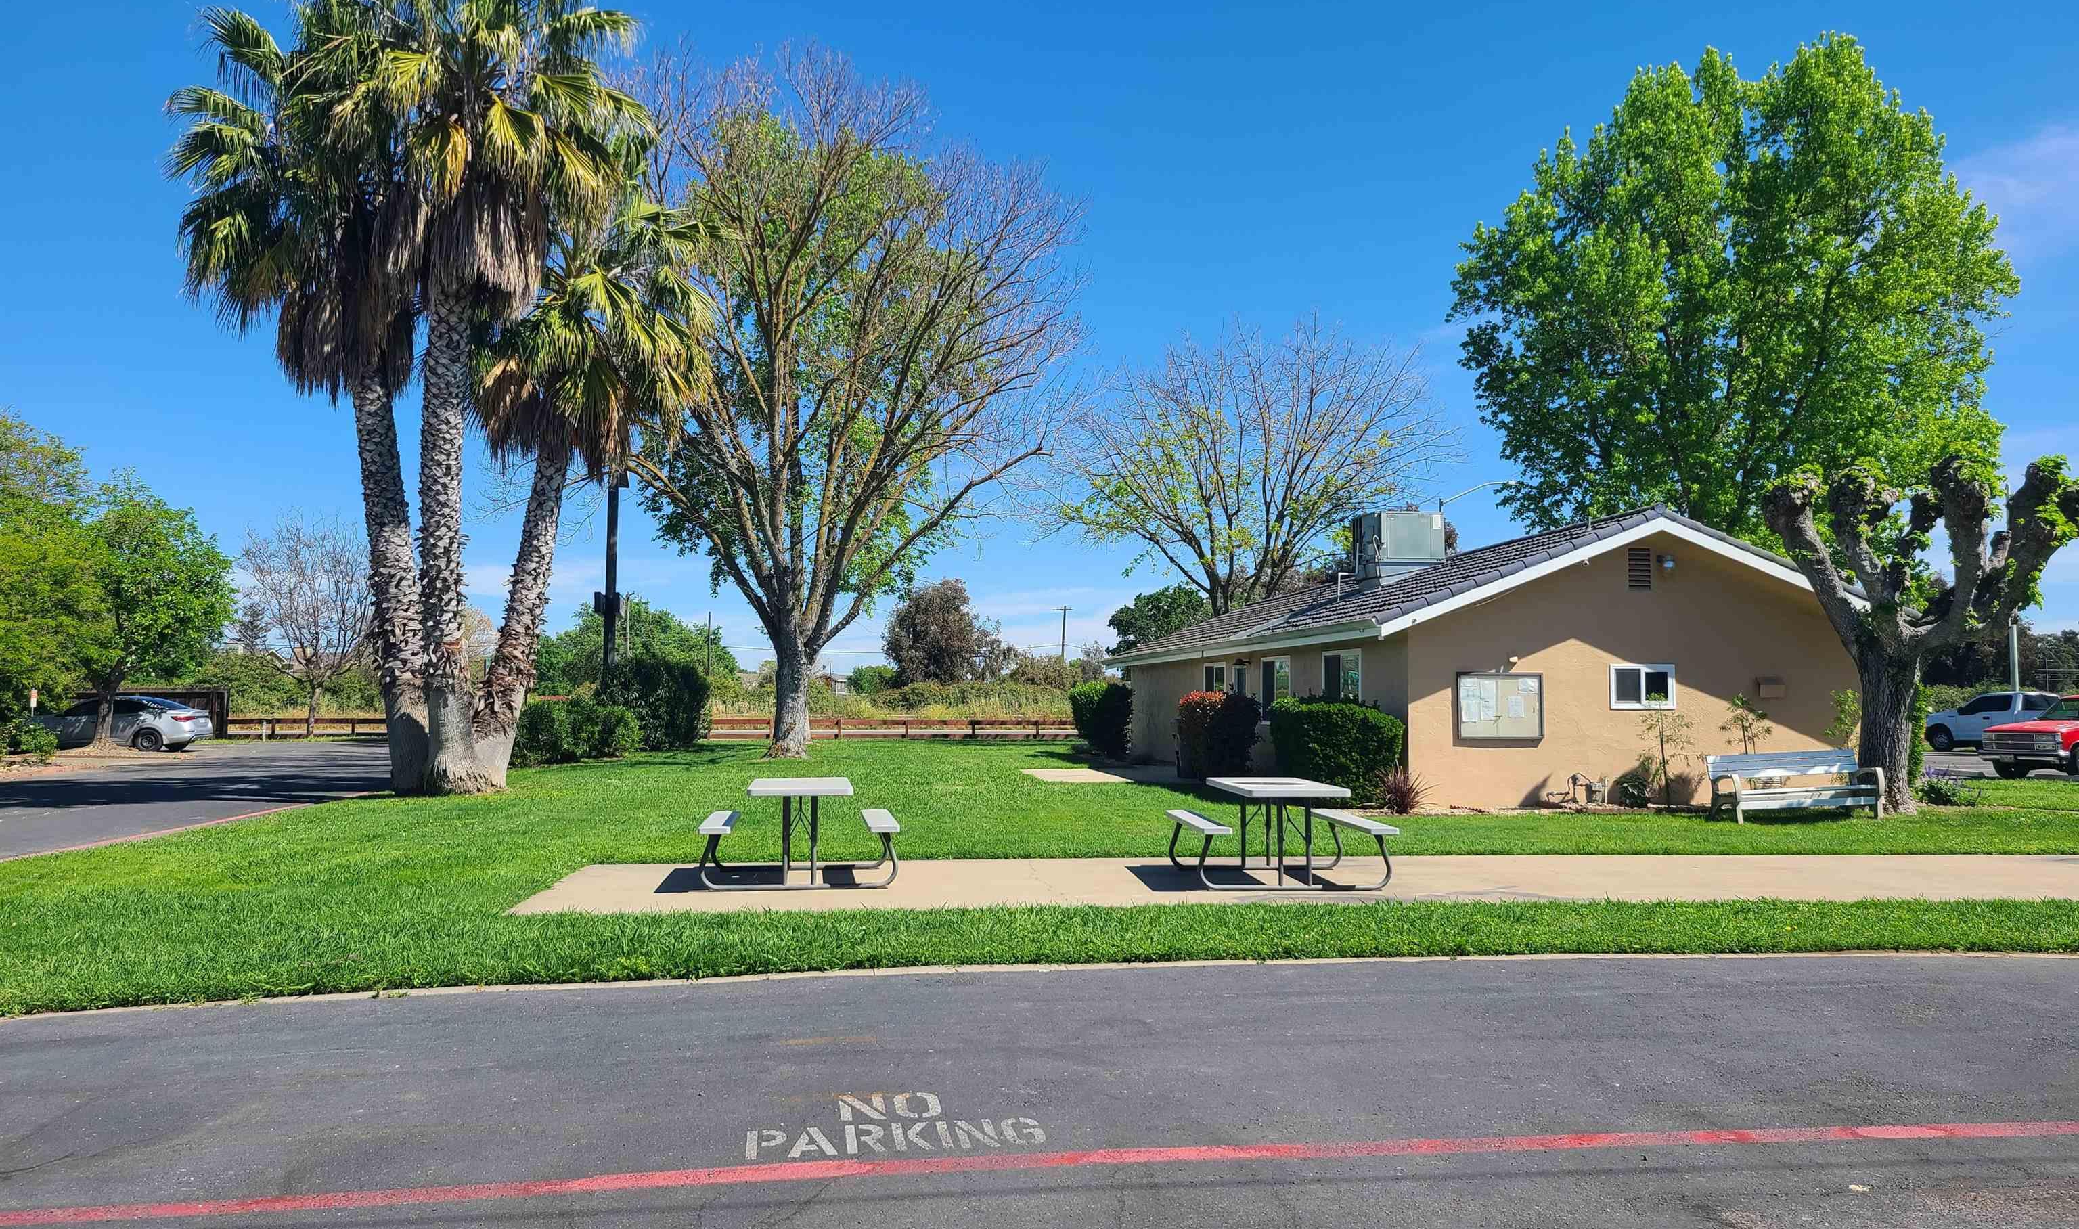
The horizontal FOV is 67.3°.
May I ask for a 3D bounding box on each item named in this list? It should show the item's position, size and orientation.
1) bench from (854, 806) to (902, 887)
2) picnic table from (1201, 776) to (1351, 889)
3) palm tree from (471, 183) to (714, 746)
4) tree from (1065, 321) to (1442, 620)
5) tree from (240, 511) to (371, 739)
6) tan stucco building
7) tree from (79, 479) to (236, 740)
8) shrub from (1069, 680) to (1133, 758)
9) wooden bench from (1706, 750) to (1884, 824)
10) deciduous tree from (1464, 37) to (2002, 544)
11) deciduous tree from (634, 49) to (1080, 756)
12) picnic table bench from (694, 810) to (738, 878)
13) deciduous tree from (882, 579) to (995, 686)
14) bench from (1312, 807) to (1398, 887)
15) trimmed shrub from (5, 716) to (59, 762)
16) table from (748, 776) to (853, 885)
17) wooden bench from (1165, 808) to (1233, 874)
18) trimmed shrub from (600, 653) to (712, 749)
[{"bbox_3d":[-1.302,1.872,12.509,0.273,0.472,1.851,1,-3,-8],"label":"bench"},{"bbox_3d":[1.851,1.707,12.257,0.765,0.745,1.830,0,-3,-4],"label":"picnic table"},{"bbox_3d":[-7.243,-2.212,25.155,3.823,9.950,3.800,0,-3,0],"label":"palm tree"},{"bbox_3d":[6.344,-2.426,46.200,11.777,12.741,11.000,0,-3,0],"label":"tree"},{"bbox_3d":[-27.520,0.388,58.762,4.533,8.458,4.215,2,-3,-25],"label":"tree"},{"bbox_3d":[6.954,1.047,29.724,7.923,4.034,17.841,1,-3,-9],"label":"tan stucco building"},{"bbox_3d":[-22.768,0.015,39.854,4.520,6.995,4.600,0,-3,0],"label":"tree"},{"bbox_3d":[1.455,2.490,36.819,1.571,1.877,1.500,0,-3,0],"label":"shrub"},{"bbox_3d":[9.003,2.045,18.655,1.943,0.830,0.668,1,-3,-11],"label":"wooden bench"},{"bbox_3d":[17.904,-5.759,40.353,13.168,18.822,12.469,-1,-3,24],"label":"deciduous tree"},{"bbox_3d":[-4.741,-5.466,39.626,11.434,18.100,11.051,0,-3,-7],"label":"deciduous tree"},{"bbox_3d":[-2.492,1.853,12.296,0.260,0.469,1.830,1,-3,-8],"label":"picnic table bench"},{"bbox_3d":[-5.731,2.108,89.074,6.378,8.410,6.261,0,-3,-4],"label":"deciduous tree"},{"bbox_3d":[2.457,1.849,12.289,0.260,0.469,1.830,0,-3,-4],"label":"bench"},{"bbox_3d":[-21.008,2.619,32.502,1.184,1.010,1.100,0,-3,0],"label":"trimmed shrub"},{"bbox_3d":[-1.890,1.722,12.392,0.765,0.745,1.830,1,-3,-8],"label":"table"},{"bbox_3d":[1.287,1.870,12.416,0.273,0.472,1.851,0,-3,-4],"label":"wooden bench"},{"bbox_3d":[-10.559,2.402,42.739,3.026,2.715,2.751,1,-3,-14],"label":"trimmed shrub"}]

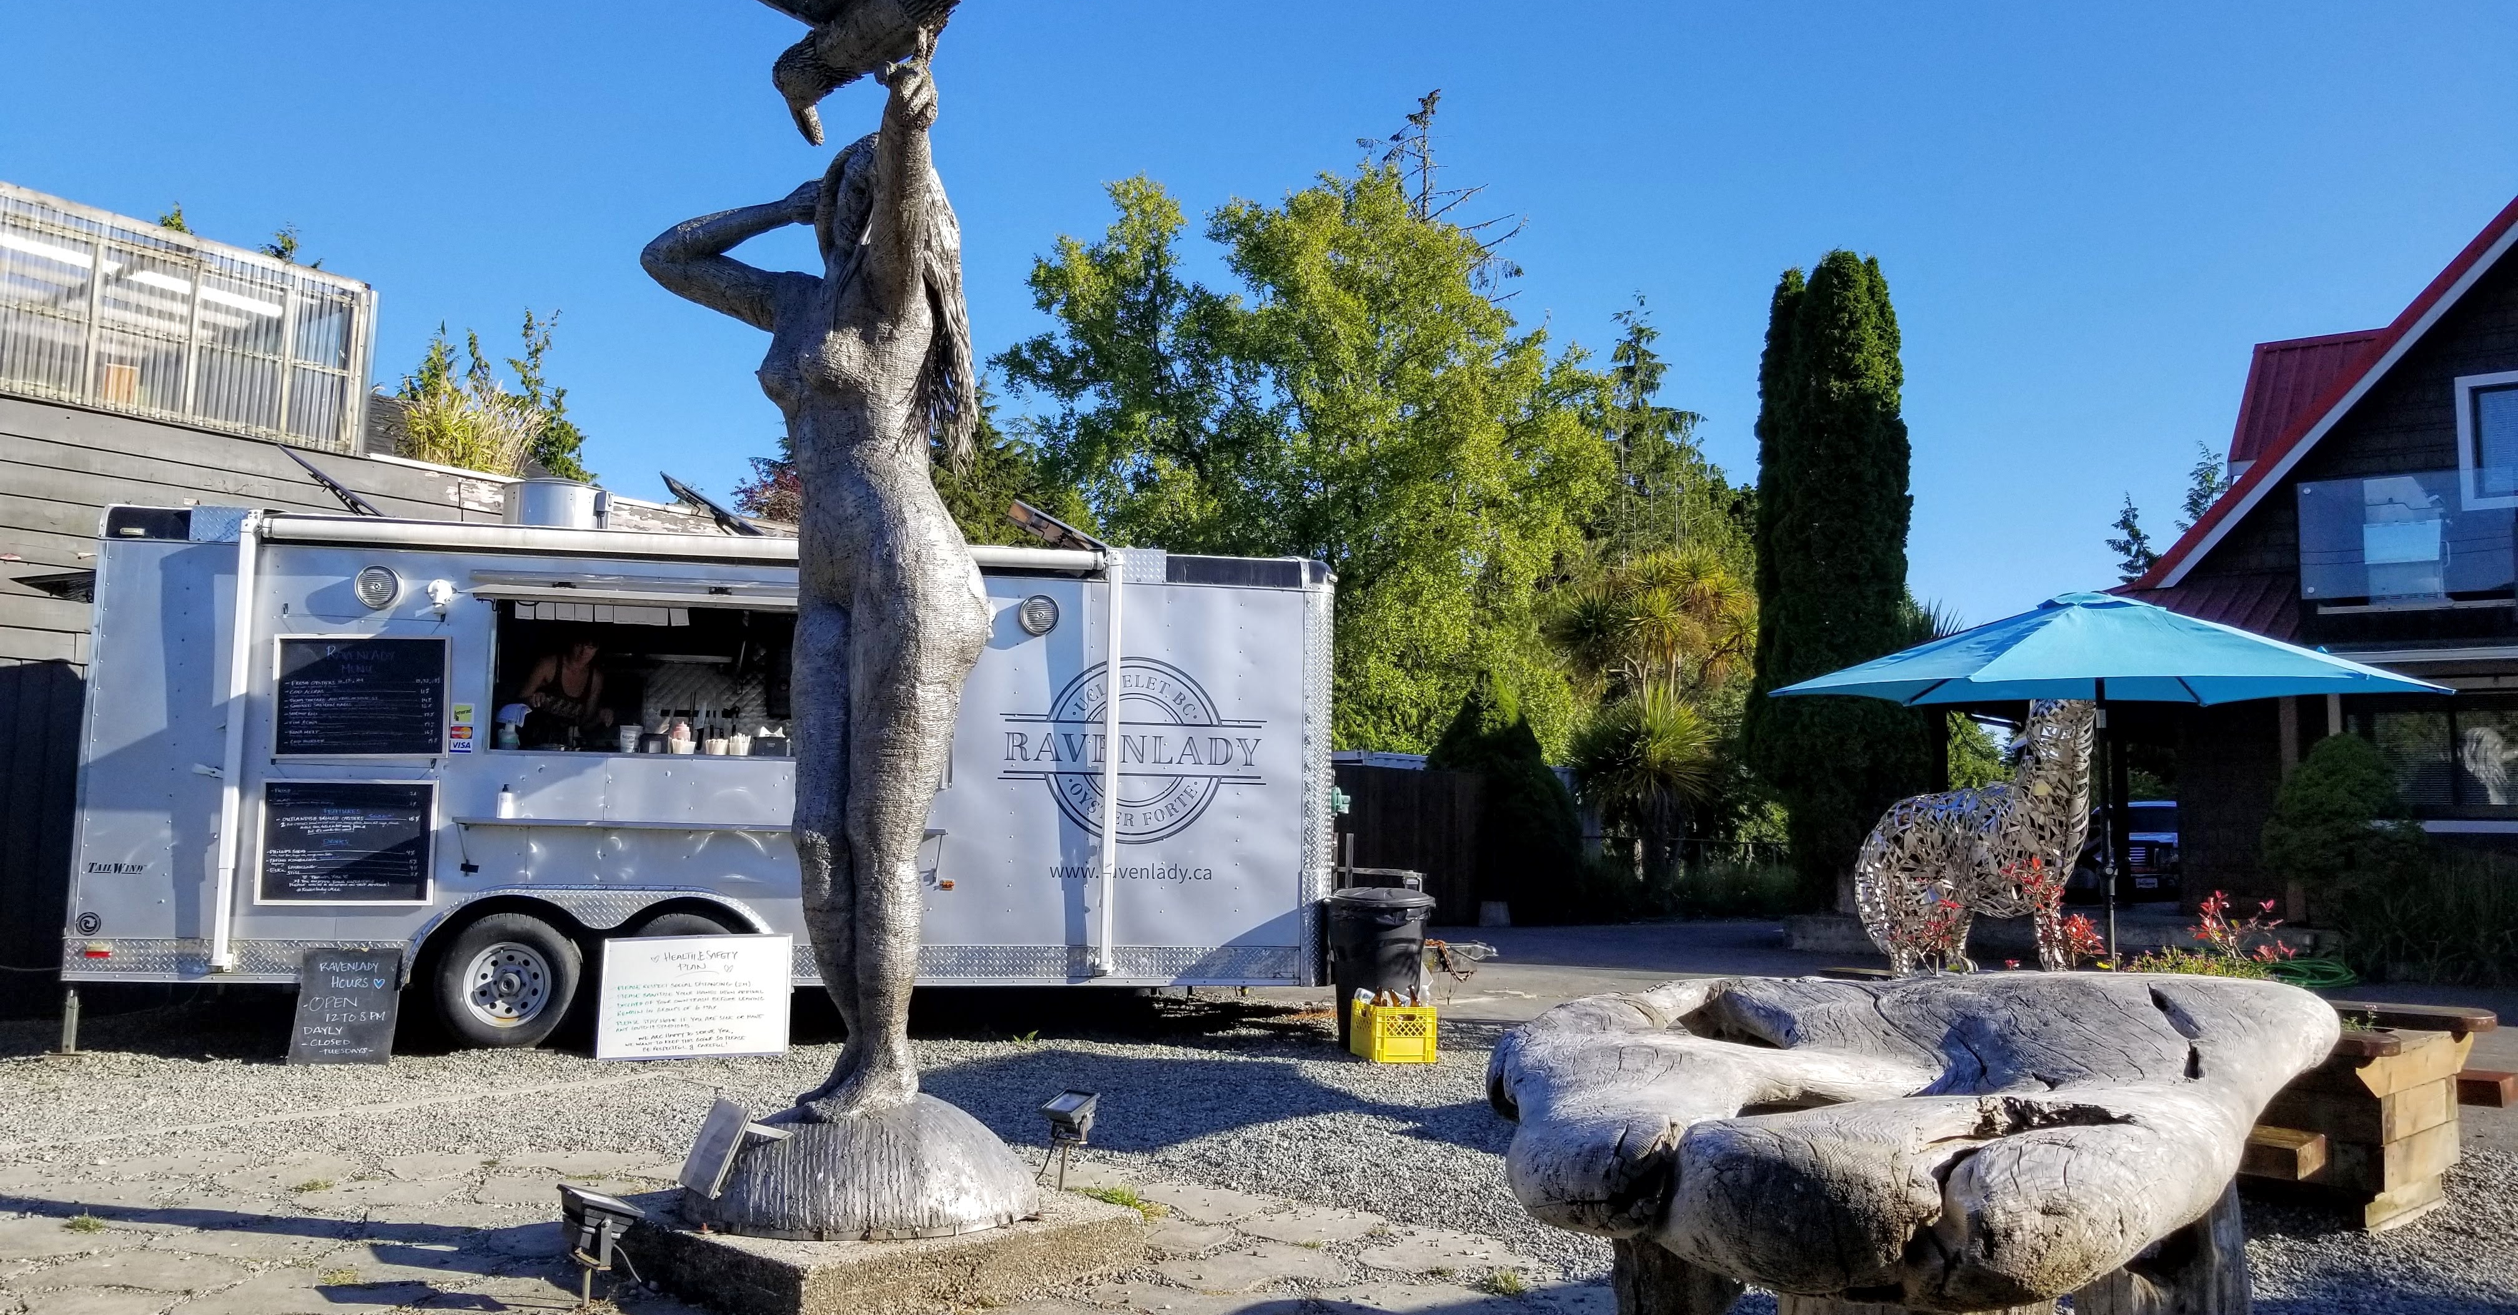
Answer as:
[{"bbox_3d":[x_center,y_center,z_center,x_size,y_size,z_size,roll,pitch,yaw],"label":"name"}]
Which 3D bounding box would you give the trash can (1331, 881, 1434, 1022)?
[{"bbox_3d":[0.620,1.626,9.716,0.600,0.850,0.600,0,-5,0],"label":"trash can"}]

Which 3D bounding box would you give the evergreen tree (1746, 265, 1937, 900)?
[{"bbox_3d":[6.361,-0.875,20.712,2.150,7.251,2.000,0,-5,0],"label":"evergreen tree"}]

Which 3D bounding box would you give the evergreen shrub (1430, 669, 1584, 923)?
[{"bbox_3d":[2.600,1.468,19.894,1.700,2.675,1.700,0,-5,0],"label":"evergreen shrub"}]

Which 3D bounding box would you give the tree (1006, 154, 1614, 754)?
[{"bbox_3d":[0.675,-1.906,26.578,8.700,10.628,7.500,0,-5,0],"label":"tree"}]

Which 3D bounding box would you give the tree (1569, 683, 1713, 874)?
[{"bbox_3d":[4.261,1.434,20.909,1.700,2.286,1.700,0,-5,0],"label":"tree"}]

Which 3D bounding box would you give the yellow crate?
[{"bbox_3d":[0.678,1.886,9.511,0.330,0.280,0.350,2,-5,-14],"label":"yellow crate"}]

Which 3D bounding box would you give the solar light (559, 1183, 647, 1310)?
[{"bbox_3d":[-1.741,1.557,4.987,0.170,0.322,0.200,4,-6,-41],"label":"solar light"}]

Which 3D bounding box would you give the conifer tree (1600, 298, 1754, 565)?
[{"bbox_3d":[7.151,-1.189,32.593,3.400,9.740,3.400,0,-5,0],"label":"conifer tree"}]

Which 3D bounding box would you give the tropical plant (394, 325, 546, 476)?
[{"bbox_3d":[-6.254,-2.024,14.951,1.200,1.244,1.100,0,-5,0],"label":"tropical plant"}]

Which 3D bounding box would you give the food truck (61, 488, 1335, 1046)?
[{"bbox_3d":[-2.873,0.691,10.922,6.100,2.750,2.500,2,-6,-11],"label":"food truck"}]

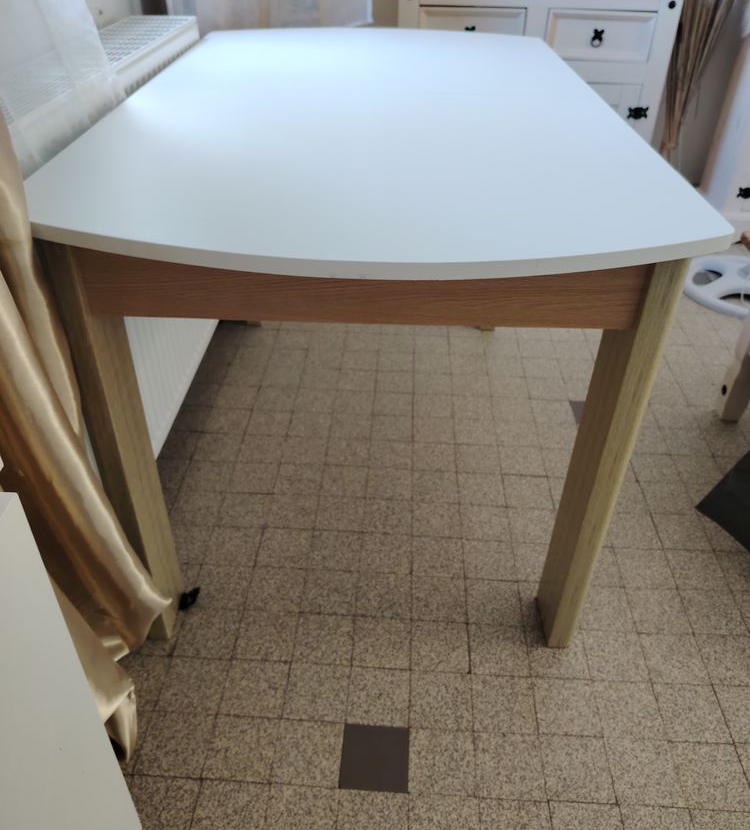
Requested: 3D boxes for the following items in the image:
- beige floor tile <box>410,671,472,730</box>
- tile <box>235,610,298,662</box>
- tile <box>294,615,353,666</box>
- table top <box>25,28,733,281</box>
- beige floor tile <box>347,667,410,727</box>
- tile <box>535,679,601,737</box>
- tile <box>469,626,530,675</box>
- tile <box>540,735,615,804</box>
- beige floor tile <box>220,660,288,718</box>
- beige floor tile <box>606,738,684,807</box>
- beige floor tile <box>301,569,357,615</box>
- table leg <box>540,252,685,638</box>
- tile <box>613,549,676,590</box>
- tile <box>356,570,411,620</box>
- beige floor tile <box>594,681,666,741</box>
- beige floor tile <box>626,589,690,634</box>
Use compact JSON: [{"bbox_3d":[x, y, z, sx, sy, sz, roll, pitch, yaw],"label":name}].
[{"bbox_3d":[0.107,0.463,1.121,0.098,0.010,0.098,3,37,2],"label":"beige floor tile"},{"bbox_3d":[-0.188,0.387,1.211,0.100,0.010,0.100,3,37,2],"label":"tile"},{"bbox_3d":[-0.089,0.393,1.207,0.098,0.010,0.098,3,37,2],"label":"tile"},{"bbox_3d":[-0.004,-0.563,1.229,0.800,0.022,1.435,2,37,0],"label":"table top"},{"bbox_3d":[0.007,0.457,1.123,0.100,0.010,0.100,3,37,2],"label":"beige floor tile"},{"bbox_3d":[0.308,0.473,1.121,0.100,0.010,0.100,3,37,2],"label":"tile"},{"bbox_3d":[0.213,0.408,1.197,0.098,0.010,0.098,3,37,2],"label":"tile"},{"bbox_3d":[0.301,0.531,1.035,0.098,0.010,0.098,3,37,2],"label":"tile"},{"bbox_3d":[-0.193,0.447,1.128,0.099,0.010,0.099,3,37,2],"label":"beige floor tile"},{"bbox_3d":[0.401,0.535,1.033,0.098,0.010,0.098,3,37,2],"label":"beige floor tile"},{"bbox_3d":[-0.085,0.333,1.287,0.098,0.010,0.098,3,37,2],"label":"beige floor tile"},{"bbox_3d":[0.325,0.080,1.021,0.037,0.725,0.108,3,37,2],"label":"table leg"},{"bbox_3d":[0.521,0.300,1.349,0.100,0.010,0.100,3,37,2],"label":"tile"},{"bbox_3d":[0.017,0.337,1.281,0.099,0.010,0.099,3,37,2],"label":"tile"},{"bbox_3d":[0.405,0.475,1.113,0.100,0.010,0.100,3,37,2],"label":"beige floor tile"},{"bbox_3d":[0.518,0.360,1.268,0.098,0.010,0.098,3,37,2],"label":"beige floor tile"}]

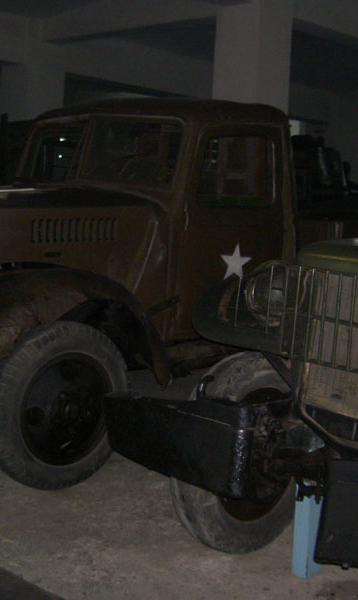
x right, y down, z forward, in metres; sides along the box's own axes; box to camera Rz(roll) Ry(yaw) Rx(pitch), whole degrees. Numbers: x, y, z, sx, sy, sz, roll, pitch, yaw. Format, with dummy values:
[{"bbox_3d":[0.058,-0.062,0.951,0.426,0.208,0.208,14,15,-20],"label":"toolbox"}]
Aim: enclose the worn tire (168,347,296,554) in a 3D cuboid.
[{"bbox_3d":[0.308,0.651,3.862,0.180,0.870,0.870,10,11,44],"label":"worn tire"}]

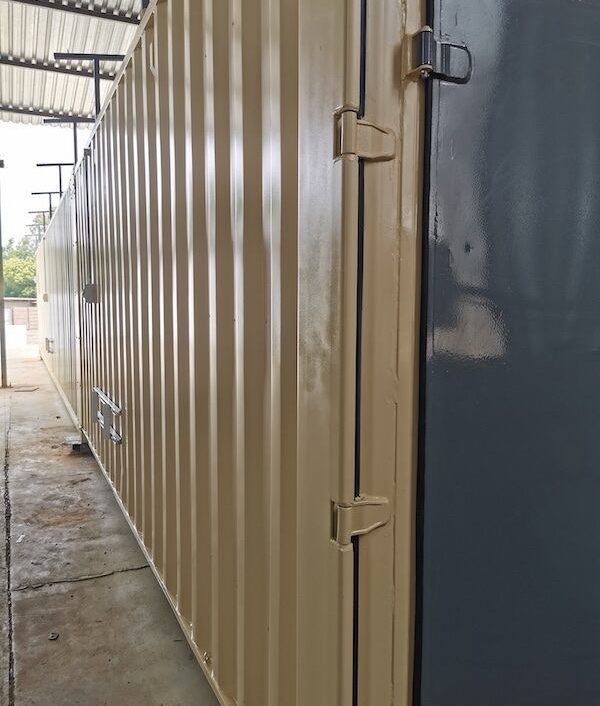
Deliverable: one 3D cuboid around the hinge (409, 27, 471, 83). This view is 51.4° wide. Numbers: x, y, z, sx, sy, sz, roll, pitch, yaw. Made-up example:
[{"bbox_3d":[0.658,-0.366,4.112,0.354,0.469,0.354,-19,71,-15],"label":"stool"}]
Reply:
[{"bbox_3d":[0.313,-0.649,1.366,0.158,0.095,0.055,-2,5,-24],"label":"hinge"}]

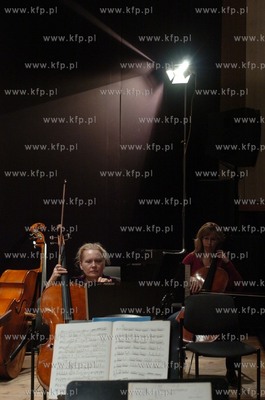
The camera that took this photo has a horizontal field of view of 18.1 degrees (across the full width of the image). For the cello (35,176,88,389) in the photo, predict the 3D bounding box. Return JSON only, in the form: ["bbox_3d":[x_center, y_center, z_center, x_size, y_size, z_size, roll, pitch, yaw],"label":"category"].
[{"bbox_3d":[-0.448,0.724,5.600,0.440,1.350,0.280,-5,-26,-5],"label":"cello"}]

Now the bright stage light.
[{"bbox_3d":[0.470,-1.303,8.500,0.280,0.260,0.260,0,17,39],"label":"bright stage light"}]

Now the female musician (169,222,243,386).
[{"bbox_3d":[0.585,0.820,6.620,0.620,1.260,0.750,0,-1,7],"label":"female musician"}]

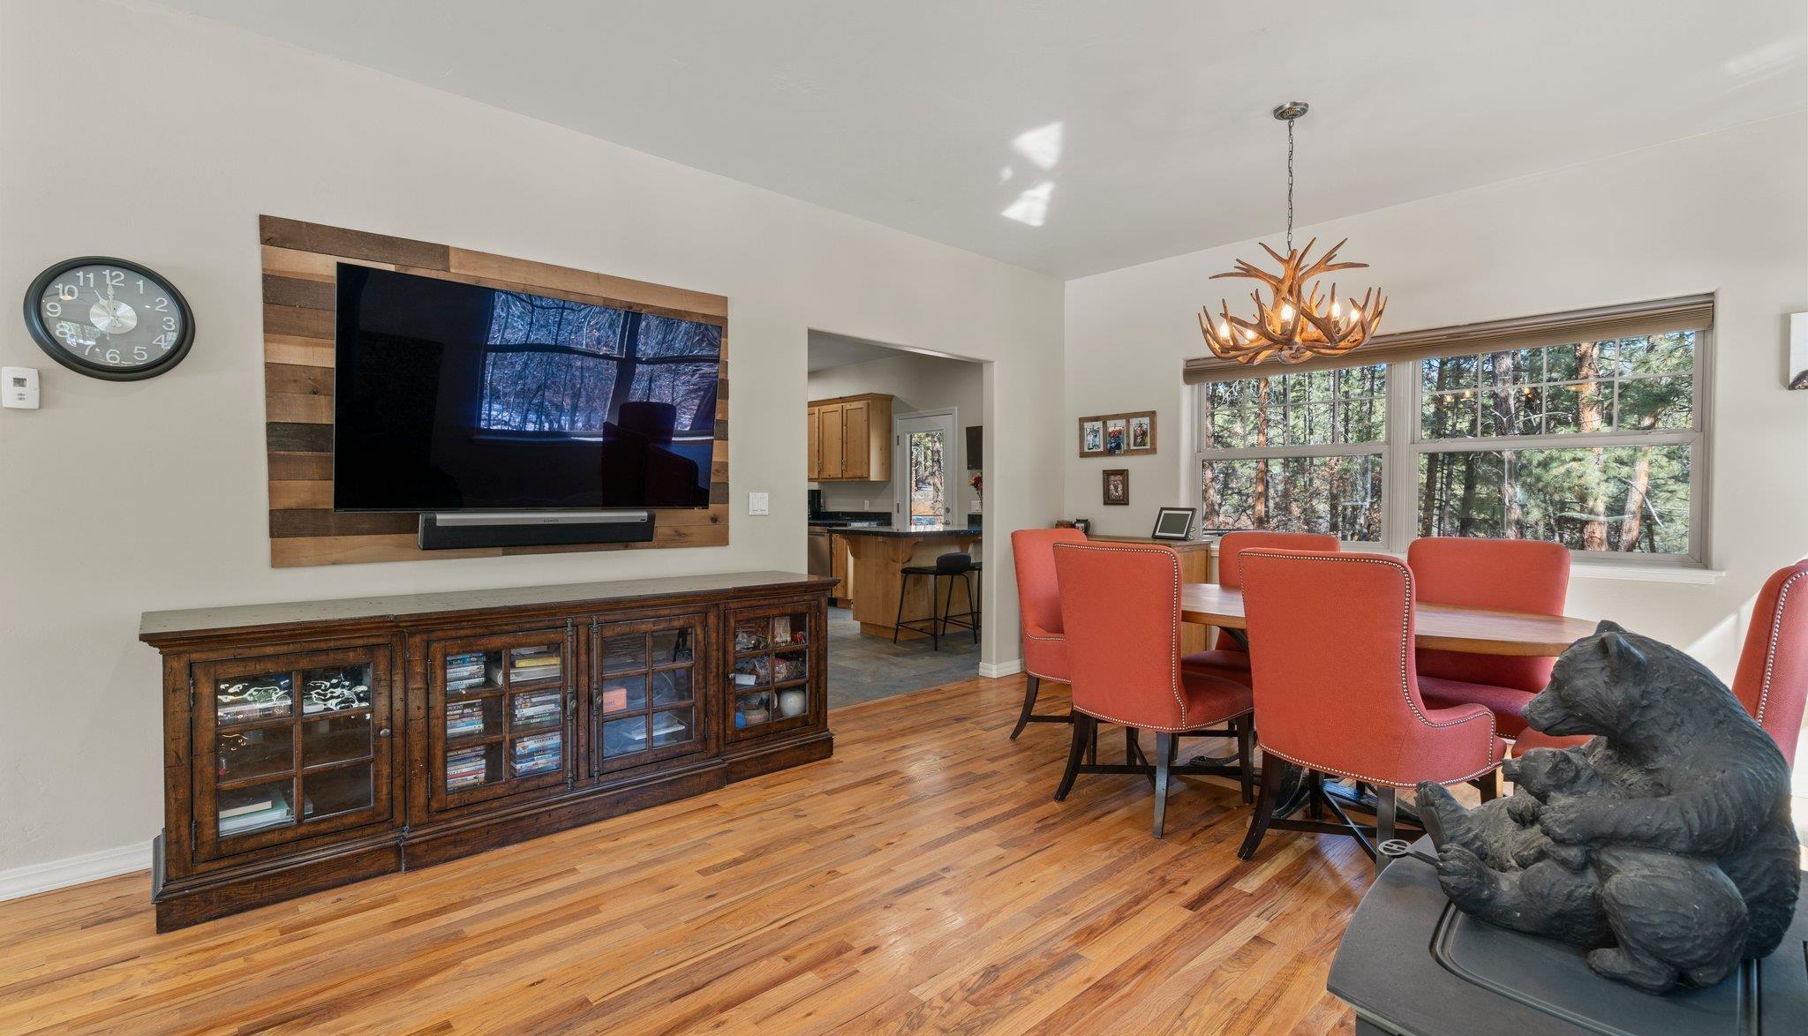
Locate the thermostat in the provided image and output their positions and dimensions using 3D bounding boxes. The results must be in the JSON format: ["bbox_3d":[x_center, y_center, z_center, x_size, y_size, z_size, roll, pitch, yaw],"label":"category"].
[{"bbox_3d":[-2.568,-0.375,2.338,0.073,0.117,0.030,-1,2,-43],"label":"thermostat"}]

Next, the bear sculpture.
[{"bbox_3d":[0.787,0.286,0.930,0.325,0.335,0.250,1,2,39],"label":"bear sculpture"}]

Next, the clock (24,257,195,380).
[{"bbox_3d":[-2.474,-0.619,2.513,0.380,0.380,0.050,-1,2,-41],"label":"clock"}]

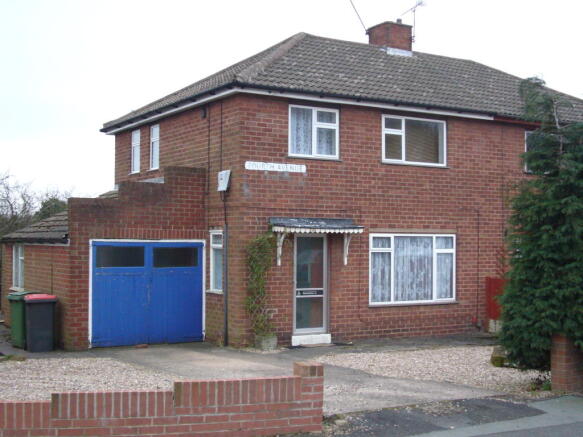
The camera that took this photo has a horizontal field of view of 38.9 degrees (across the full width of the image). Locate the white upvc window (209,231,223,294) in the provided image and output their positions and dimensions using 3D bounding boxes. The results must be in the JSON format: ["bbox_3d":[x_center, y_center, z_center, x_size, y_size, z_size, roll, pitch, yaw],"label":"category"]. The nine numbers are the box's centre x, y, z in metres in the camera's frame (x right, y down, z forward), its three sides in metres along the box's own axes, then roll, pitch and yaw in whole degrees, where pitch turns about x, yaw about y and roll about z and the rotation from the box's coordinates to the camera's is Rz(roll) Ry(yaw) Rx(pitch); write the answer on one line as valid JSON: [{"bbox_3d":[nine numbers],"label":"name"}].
[{"bbox_3d":[-1.466,0.857,16.271,0.100,1.156,0.626,1,-2,-32],"label":"white upvc window"}]

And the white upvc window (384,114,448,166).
[{"bbox_3d":[2.650,-1.648,17.713,1.788,1.020,0.100,1,-2,-32],"label":"white upvc window"}]

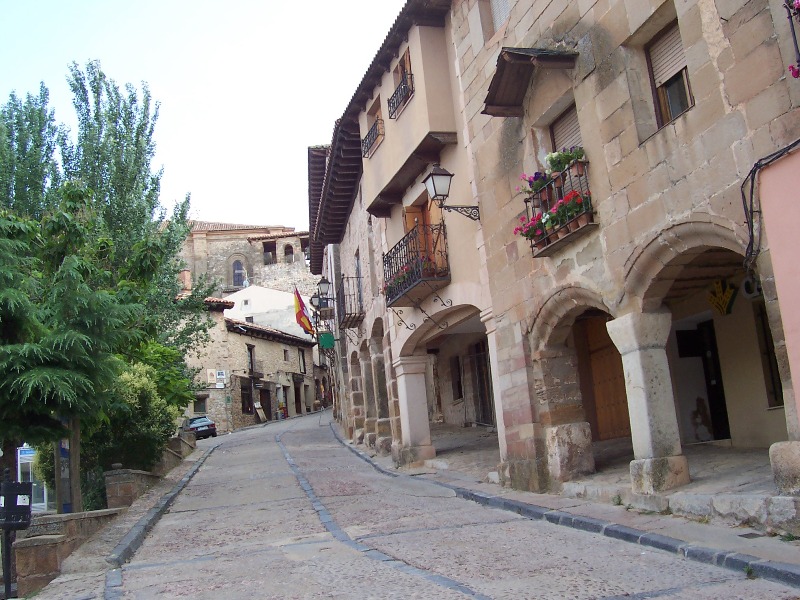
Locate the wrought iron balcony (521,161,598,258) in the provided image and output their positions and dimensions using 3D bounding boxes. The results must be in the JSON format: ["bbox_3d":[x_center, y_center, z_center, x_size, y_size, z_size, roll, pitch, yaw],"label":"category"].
[{"bbox_3d":[2.401,-1.308,12.628,0.246,0.949,1.731,-1,-12,-17],"label":"wrought iron balcony"}]

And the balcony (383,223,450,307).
[{"bbox_3d":[0.349,-0.717,18.622,0.677,1.239,2.565,-1,-12,-17],"label":"balcony"}]

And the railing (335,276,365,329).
[{"bbox_3d":[-1.470,0.092,26.070,0.631,1.180,1.850,-3,-12,-11],"label":"railing"}]

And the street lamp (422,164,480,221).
[{"bbox_3d":[0.992,-2.008,15.904,0.988,1.081,0.448,-1,-12,-17],"label":"street lamp"}]

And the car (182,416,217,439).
[{"bbox_3d":[-12.347,7.718,50.947,1.680,1.390,4.200,-6,-10,-27],"label":"car"}]

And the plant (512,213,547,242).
[{"bbox_3d":[2.033,-1.146,13.421,0.380,0.440,0.420,-1,-12,-17],"label":"plant"}]

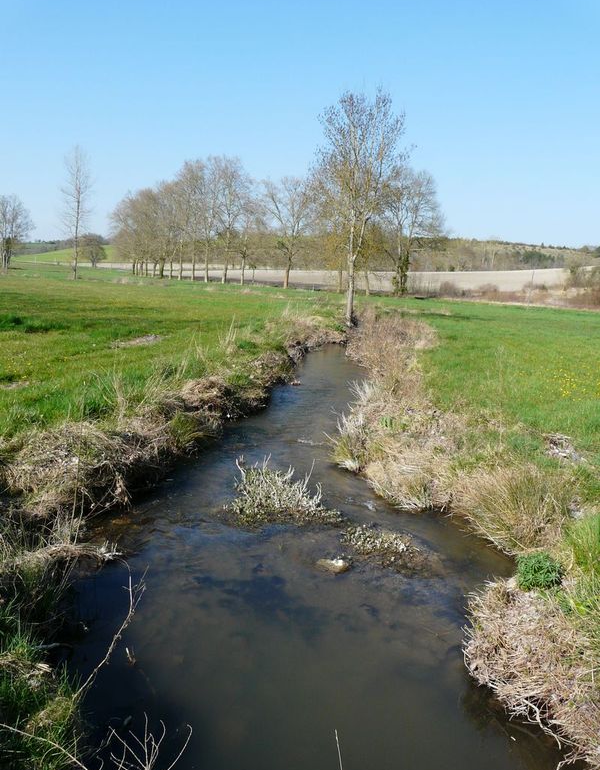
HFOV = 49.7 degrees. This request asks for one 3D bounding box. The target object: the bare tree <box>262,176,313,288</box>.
[{"bbox_3d":[-1.109,-13.312,56.441,4.316,9.516,4.316,1,11,0],"label":"bare tree"}]

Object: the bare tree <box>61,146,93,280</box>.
[{"bbox_3d":[-25.278,-19.418,73.376,3.152,14.723,3.152,1,11,0],"label":"bare tree"}]

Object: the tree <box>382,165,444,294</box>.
[{"bbox_3d":[8.186,-11.209,46.993,4.268,9.050,4.268,1,11,0],"label":"tree"}]

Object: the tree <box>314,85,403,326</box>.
[{"bbox_3d":[2.557,-7.660,28.373,3.790,9.925,3.790,1,11,0],"label":"tree"}]

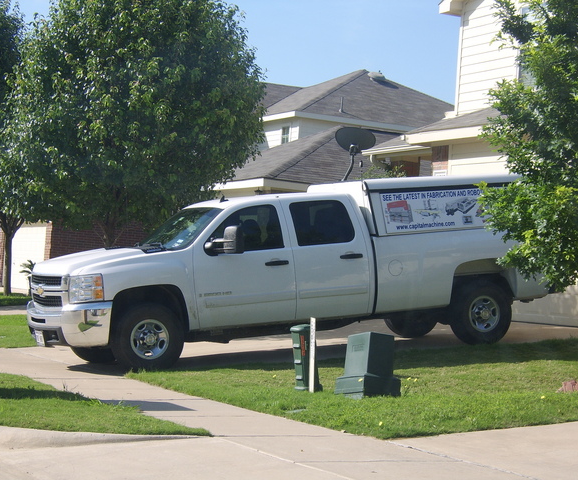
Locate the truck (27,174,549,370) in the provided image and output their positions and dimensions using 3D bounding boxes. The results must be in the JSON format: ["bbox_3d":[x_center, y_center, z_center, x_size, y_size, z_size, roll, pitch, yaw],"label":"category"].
[{"bbox_3d":[0.138,0.344,14.009,6.500,2.080,2.100,-2,0,-23],"label":"truck"}]

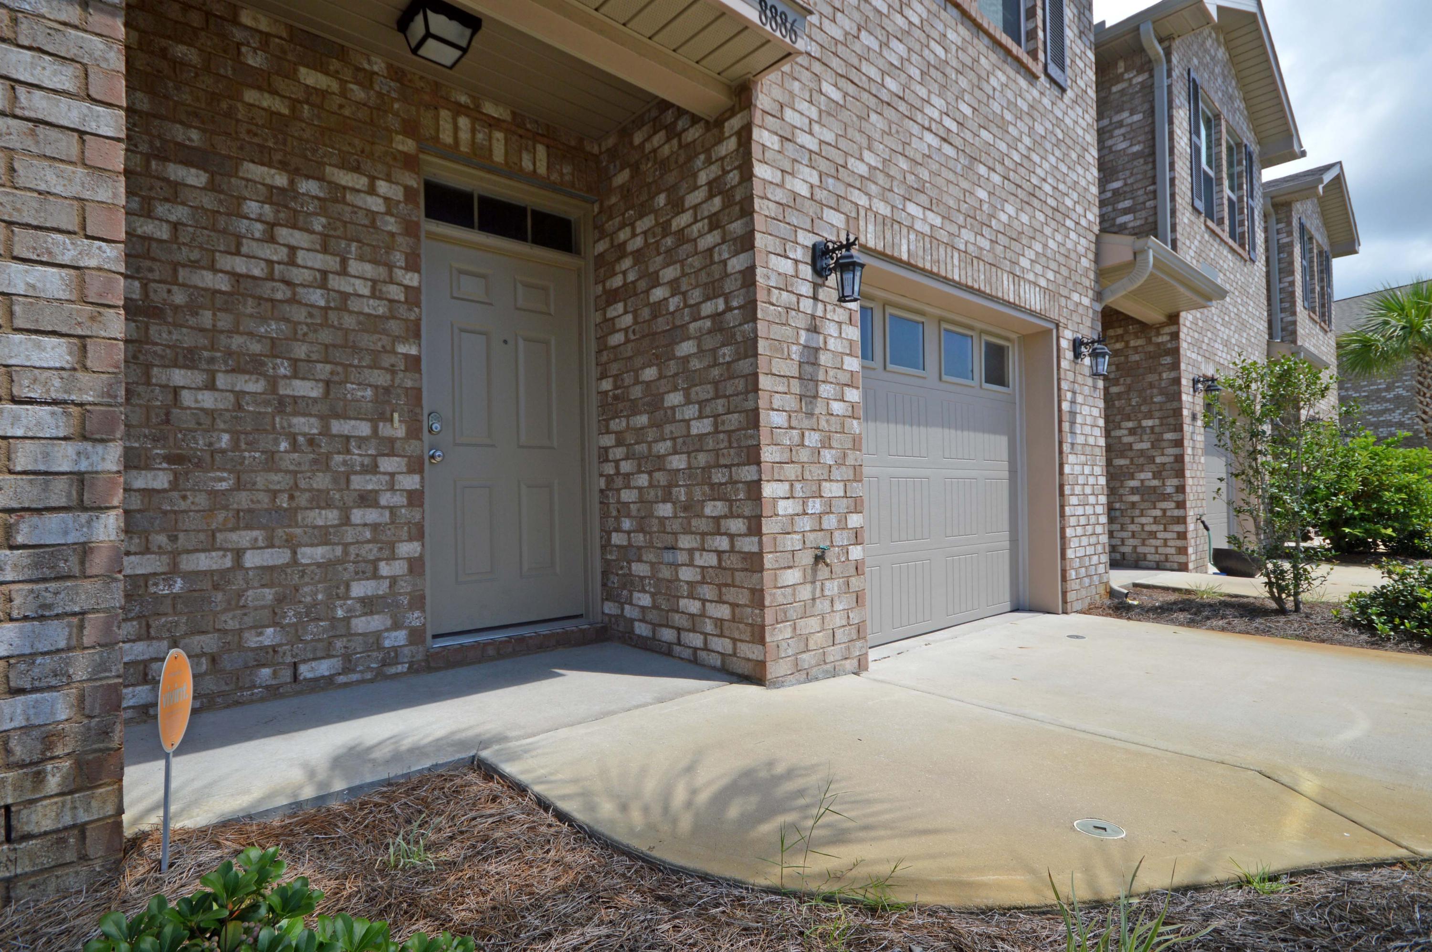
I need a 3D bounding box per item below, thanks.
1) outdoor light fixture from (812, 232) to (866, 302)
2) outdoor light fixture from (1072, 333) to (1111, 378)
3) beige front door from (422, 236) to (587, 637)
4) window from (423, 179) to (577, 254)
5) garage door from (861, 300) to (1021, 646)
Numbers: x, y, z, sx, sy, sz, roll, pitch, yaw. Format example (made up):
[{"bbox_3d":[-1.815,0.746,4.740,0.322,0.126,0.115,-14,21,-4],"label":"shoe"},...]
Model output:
[{"bbox_3d":[0.600,-0.999,3.457,0.155,0.340,0.260,1,-3,-42],"label":"outdoor light fixture"},{"bbox_3d":[2.921,-0.929,5.526,0.155,0.340,0.260,1,-3,-42],"label":"outdoor light fixture"},{"bbox_3d":[-1.146,-0.200,3.917,0.915,2.040,0.055,1,-3,-42],"label":"beige front door"},{"bbox_3d":[-1.156,-1.408,3.921,0.890,0.215,0.055,1,-3,-42],"label":"window"},{"bbox_3d":[1.464,-0.037,4.818,2.410,2.140,0.070,1,-3,-42],"label":"garage door"}]

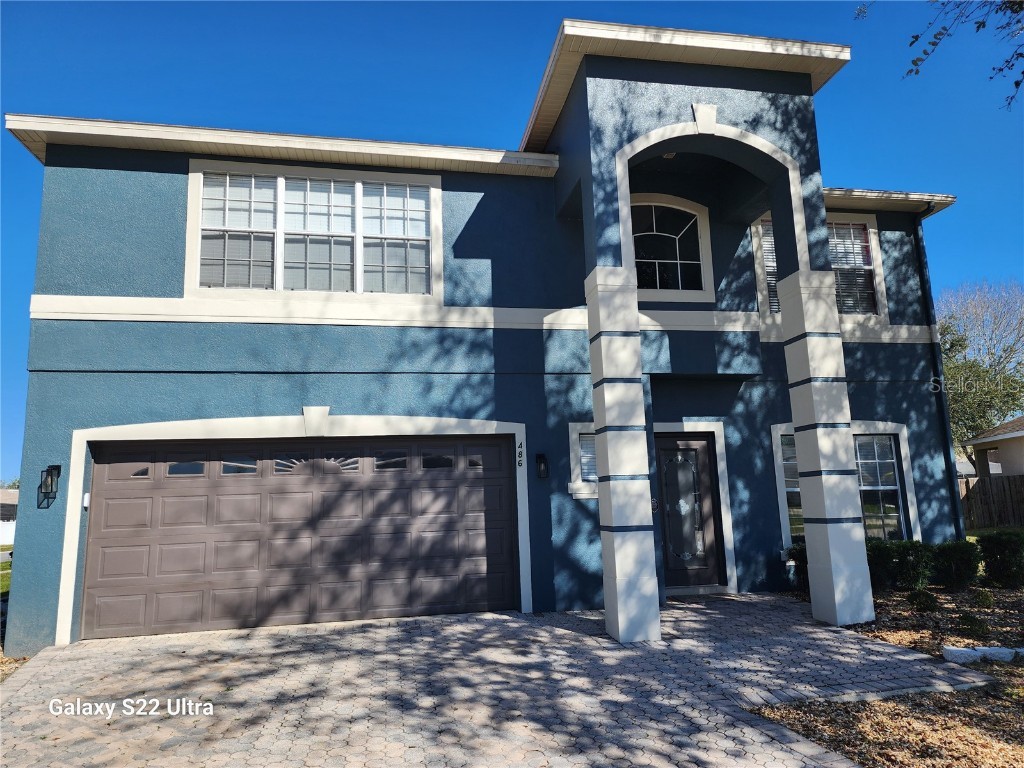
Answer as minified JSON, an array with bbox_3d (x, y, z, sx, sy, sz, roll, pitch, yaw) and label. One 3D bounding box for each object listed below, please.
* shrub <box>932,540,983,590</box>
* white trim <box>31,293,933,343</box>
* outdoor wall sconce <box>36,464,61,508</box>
[{"bbox_3d":[6.101,2.421,9.297,0.660,0.620,0.640,0,-10,-11],"label":"shrub"},{"bbox_3d":[0.462,-0.814,9.022,12.080,0.300,0.640,0,-10,-10],"label":"white trim"},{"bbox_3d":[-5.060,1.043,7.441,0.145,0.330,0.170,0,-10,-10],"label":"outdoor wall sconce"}]

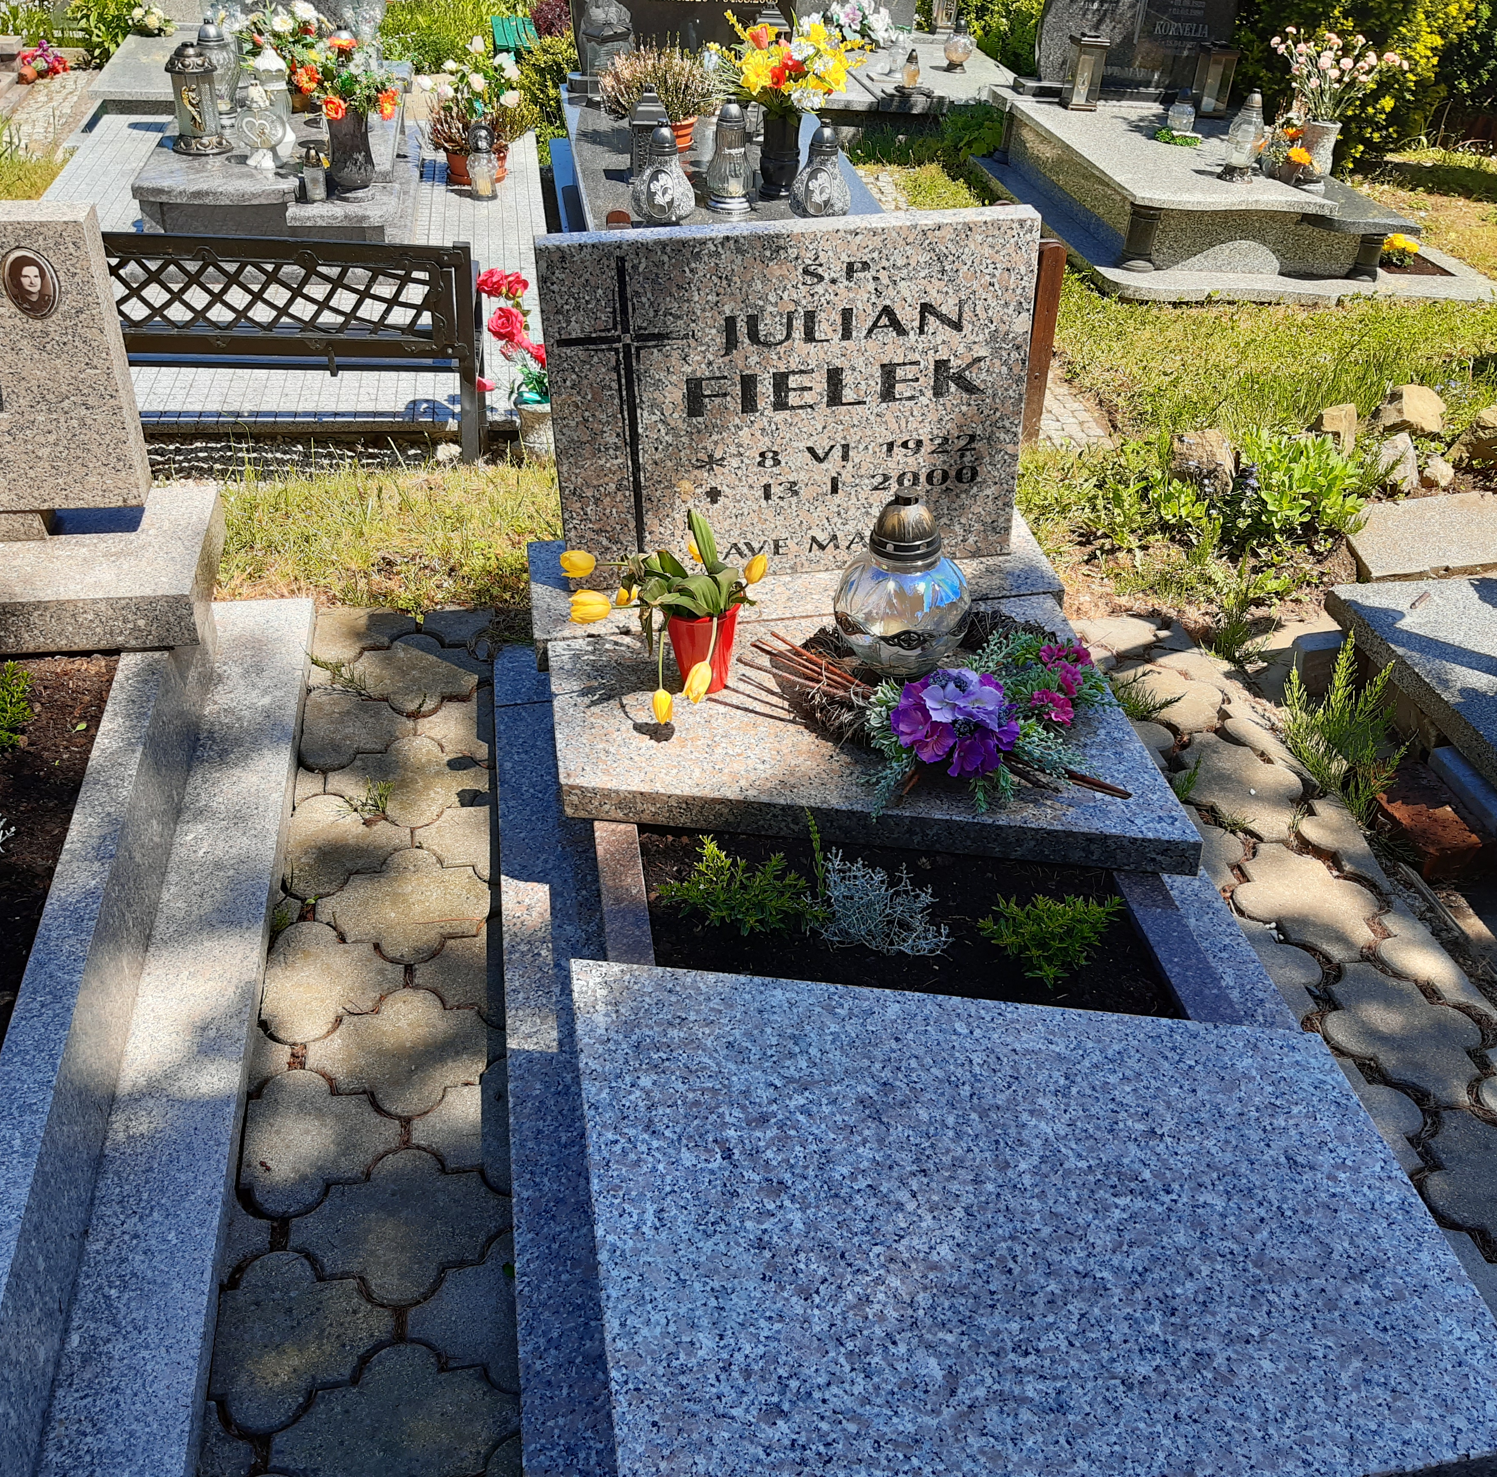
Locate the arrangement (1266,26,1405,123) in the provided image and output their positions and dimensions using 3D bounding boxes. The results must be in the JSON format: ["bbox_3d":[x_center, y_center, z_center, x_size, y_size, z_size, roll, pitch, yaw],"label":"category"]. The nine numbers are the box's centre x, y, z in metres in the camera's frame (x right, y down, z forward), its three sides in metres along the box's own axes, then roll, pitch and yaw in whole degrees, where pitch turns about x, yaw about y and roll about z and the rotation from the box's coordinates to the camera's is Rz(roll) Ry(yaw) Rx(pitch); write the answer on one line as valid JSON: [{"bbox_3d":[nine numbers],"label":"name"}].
[{"bbox_3d":[2.122,-2.401,5.366,0.485,0.300,0.412,-6,36,-8],"label":"arrangement"}]

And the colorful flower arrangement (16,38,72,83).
[{"bbox_3d":[-3.063,-2.943,6.423,0.225,0.165,0.190,-6,35,-7],"label":"colorful flower arrangement"}]

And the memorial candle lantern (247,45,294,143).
[{"bbox_3d":[-1.369,-1.853,4.268,0.118,0.270,0.118,-6,35,-7],"label":"memorial candle lantern"}]

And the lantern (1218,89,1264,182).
[{"bbox_3d":[1.806,-2.204,5.394,0.147,0.296,0.147,-6,36,-8],"label":"lantern"}]

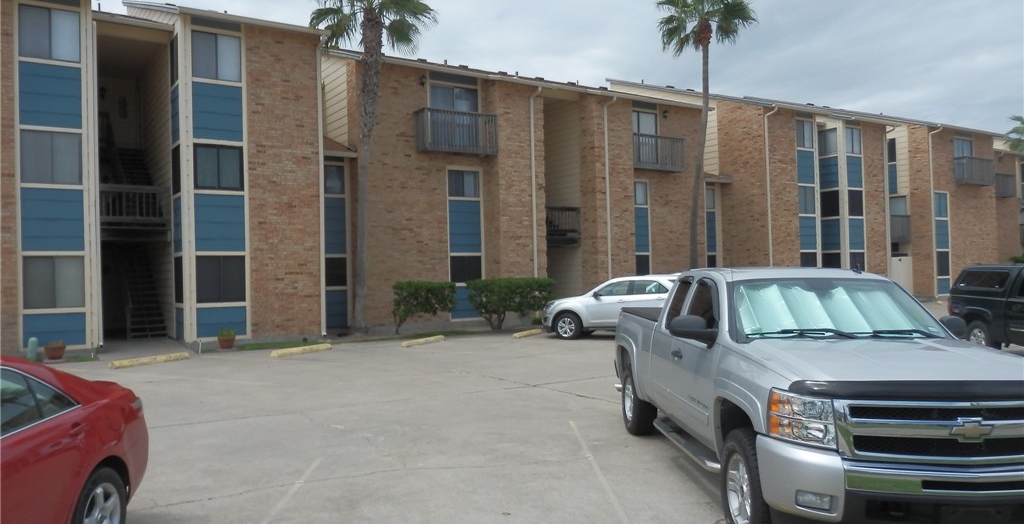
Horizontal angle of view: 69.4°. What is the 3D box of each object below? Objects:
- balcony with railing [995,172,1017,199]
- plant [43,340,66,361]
[{"bbox_3d":[28.593,-4.423,43.496,2.650,1.340,0.764,-1,-1,-33],"label":"balcony with railing"},{"bbox_3d":[-9.804,1.886,15.870,0.466,0.389,0.466,-1,-1,-33],"label":"plant"}]

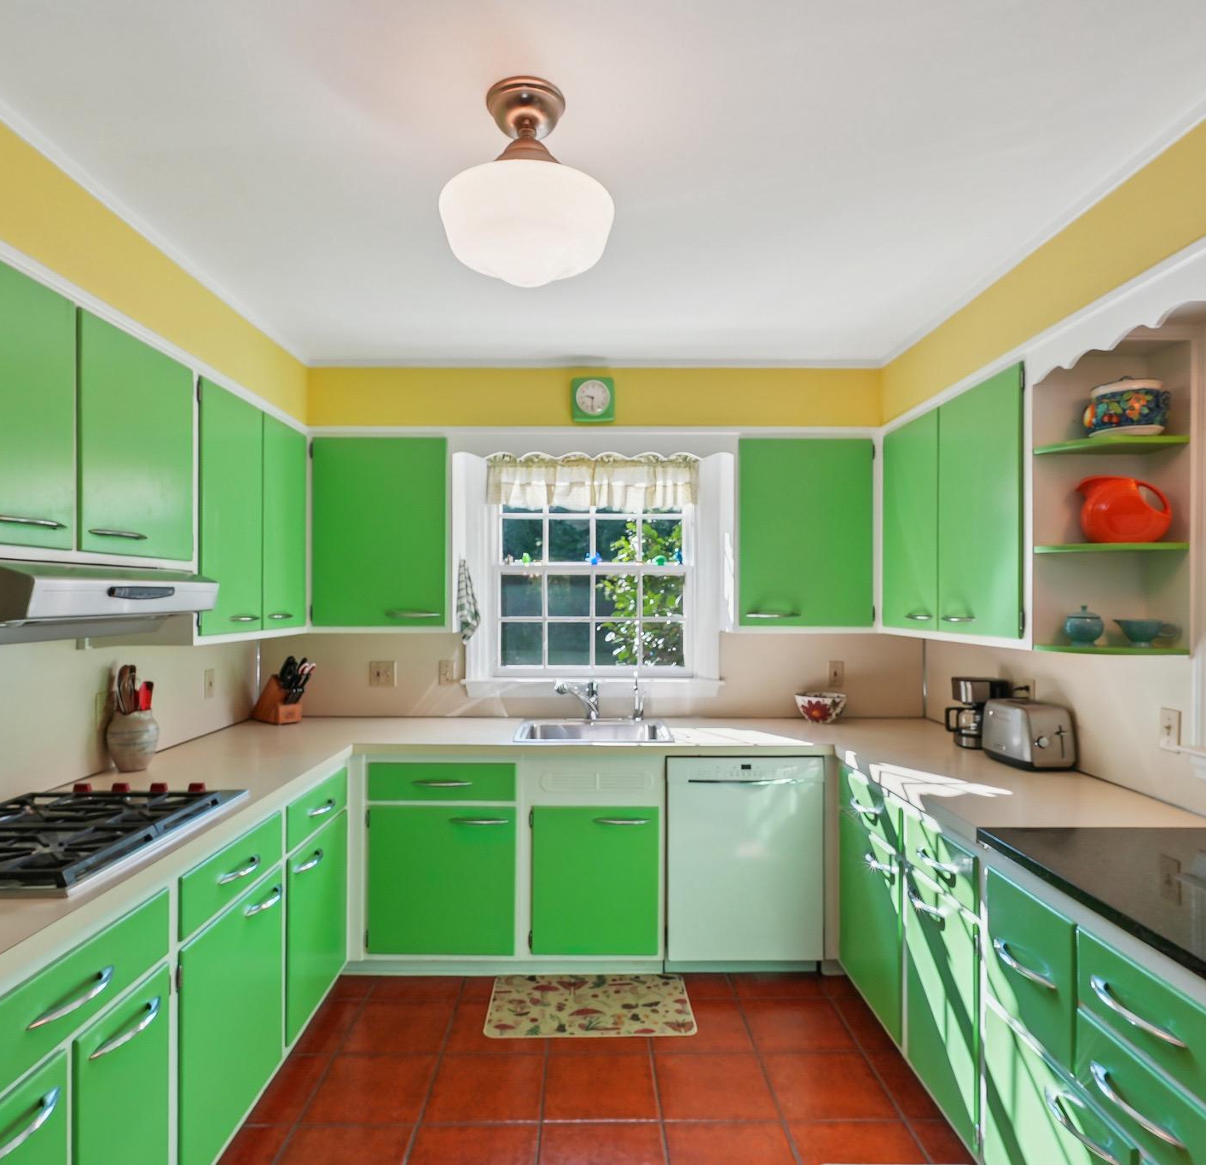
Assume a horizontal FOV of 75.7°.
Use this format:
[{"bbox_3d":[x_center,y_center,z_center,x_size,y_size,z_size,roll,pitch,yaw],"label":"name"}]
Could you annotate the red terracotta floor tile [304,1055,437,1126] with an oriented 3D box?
[{"bbox_3d":[-0.682,1.516,2.321,0.330,0.013,0.330,0,-1,-1],"label":"red terracotta floor tile"}]

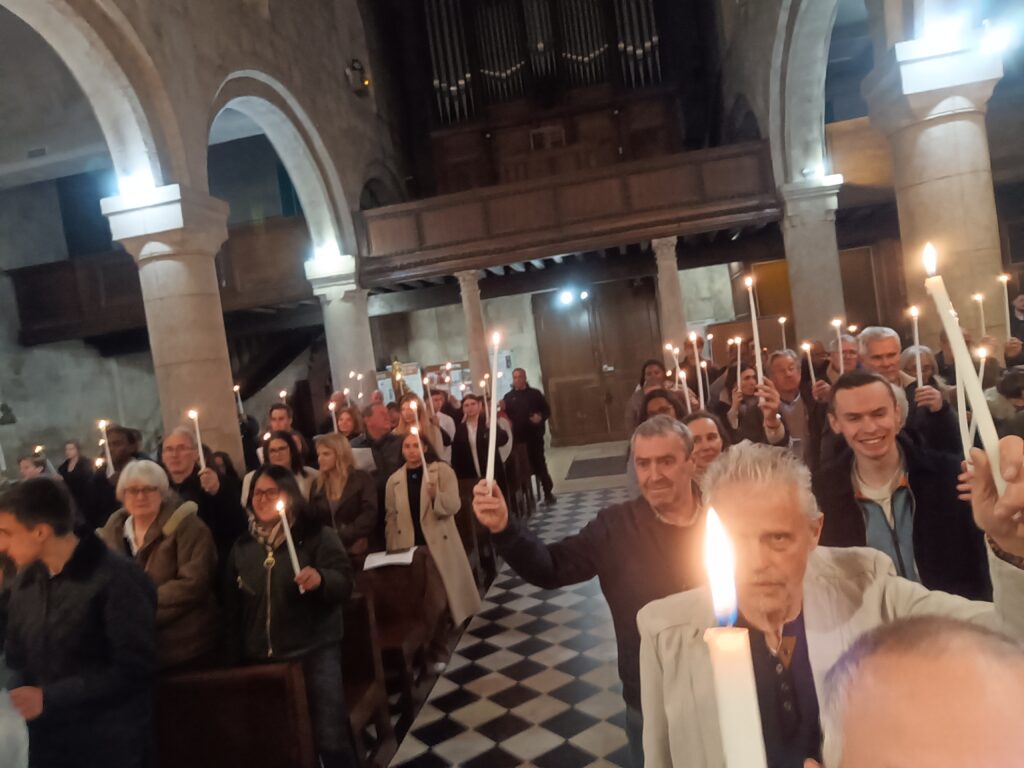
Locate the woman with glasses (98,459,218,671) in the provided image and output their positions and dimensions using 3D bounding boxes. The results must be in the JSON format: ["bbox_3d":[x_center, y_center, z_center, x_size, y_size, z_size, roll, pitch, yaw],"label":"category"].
[{"bbox_3d":[-1.558,1.157,3.221,0.550,1.650,0.400,-8,1,5],"label":"woman with glasses"}]

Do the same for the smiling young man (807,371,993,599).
[{"bbox_3d":[1.195,0.809,2.092,0.550,1.720,0.420,-8,2,20],"label":"smiling young man"}]

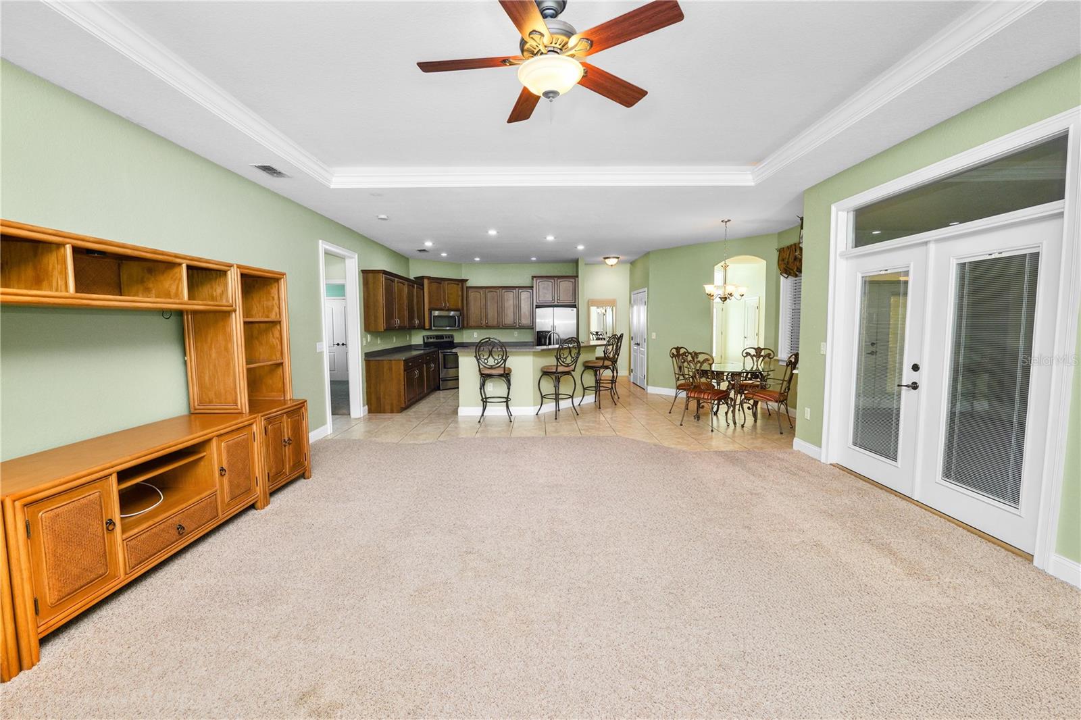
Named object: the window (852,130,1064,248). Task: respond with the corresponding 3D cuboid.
[{"bbox_3d":[3.034,-1.183,3.203,0.060,0.388,1.575,-1,5,-1],"label":"window"}]

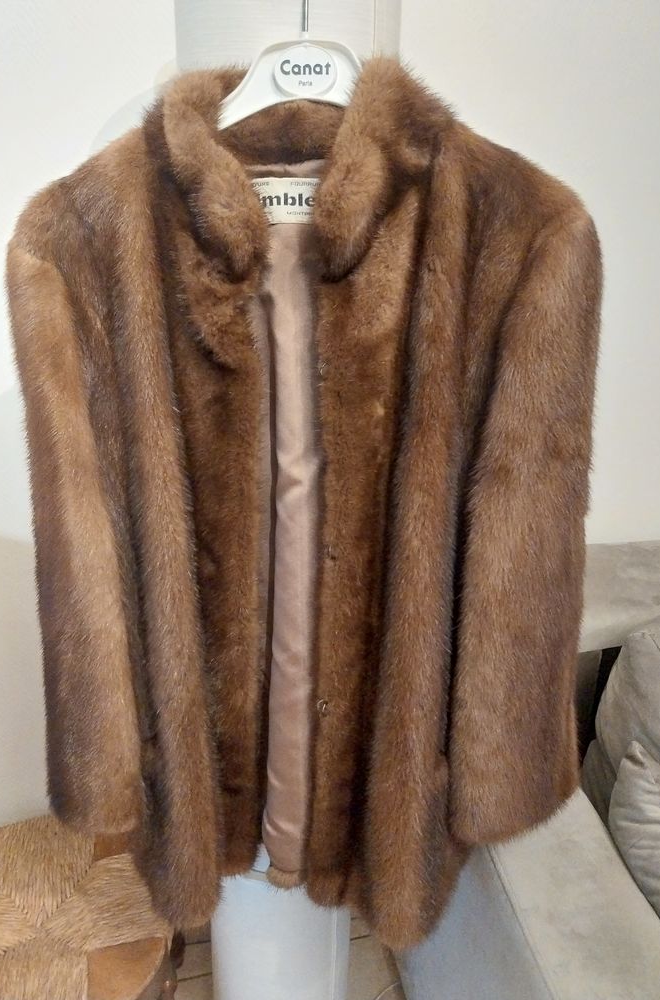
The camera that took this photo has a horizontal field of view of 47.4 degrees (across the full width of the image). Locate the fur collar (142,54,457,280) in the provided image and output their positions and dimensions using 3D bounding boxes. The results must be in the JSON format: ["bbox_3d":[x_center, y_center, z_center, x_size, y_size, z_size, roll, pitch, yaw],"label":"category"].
[{"bbox_3d":[-0.022,-0.250,0.562,0.225,0.145,0.150,1,22,0],"label":"fur collar"}]

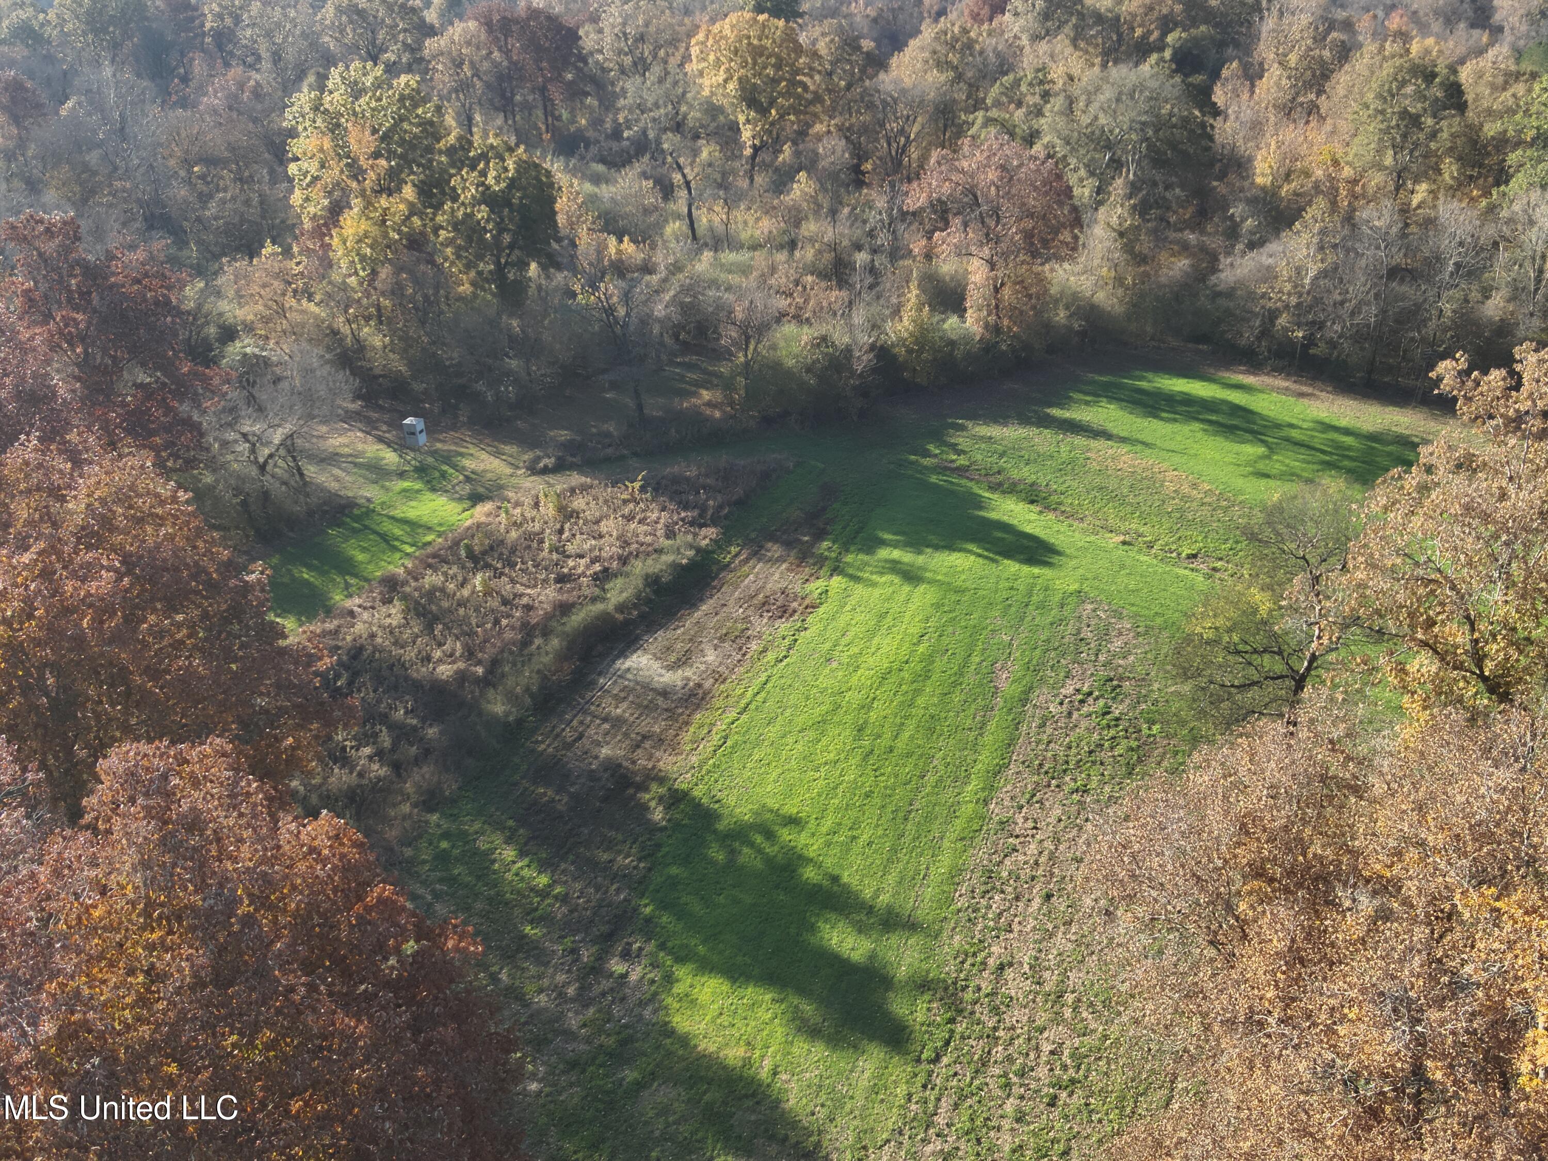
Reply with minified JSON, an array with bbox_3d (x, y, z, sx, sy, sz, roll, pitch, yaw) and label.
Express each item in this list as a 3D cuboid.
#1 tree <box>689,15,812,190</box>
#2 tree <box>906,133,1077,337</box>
[{"bbox_3d":[-3.500,-69.200,158.400,17.300,24.800,16.800,0,32,0],"label":"tree"},{"bbox_3d":[21.500,-32.500,105.500,16.600,20.600,16.000,0,32,0],"label":"tree"}]

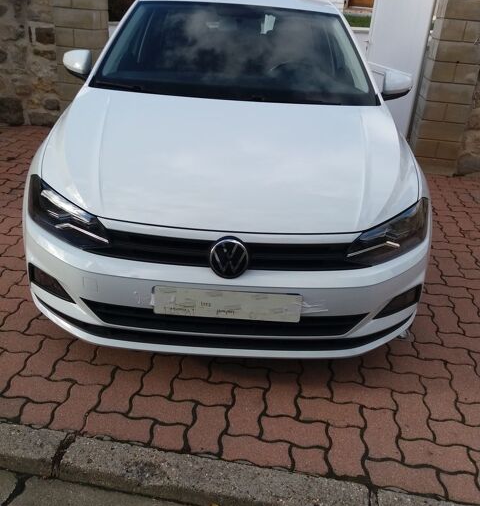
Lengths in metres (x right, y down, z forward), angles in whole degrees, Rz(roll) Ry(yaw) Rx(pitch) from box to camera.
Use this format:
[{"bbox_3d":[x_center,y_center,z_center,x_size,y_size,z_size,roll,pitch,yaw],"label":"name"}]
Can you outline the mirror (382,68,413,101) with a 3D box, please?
[{"bbox_3d":[0.835,-0.923,2.854,0.200,0.160,0.140,3,27,-2],"label":"mirror"}]

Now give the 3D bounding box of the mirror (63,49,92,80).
[{"bbox_3d":[-0.871,-1.015,2.797,0.200,0.160,0.140,3,27,-2],"label":"mirror"}]

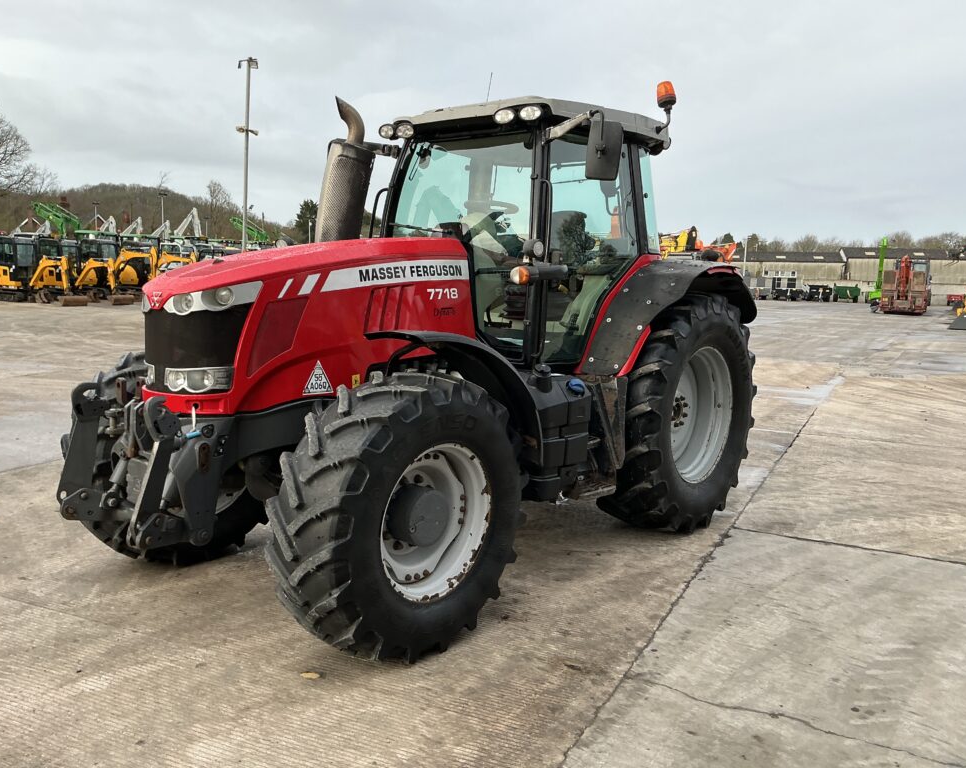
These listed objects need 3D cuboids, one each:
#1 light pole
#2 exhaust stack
[{"bbox_3d":[-10.314,-8.833,36.159,0.950,10.290,0.550,-2,9,-24],"label":"light pole"},{"bbox_3d":[-0.931,-1.351,5.593,0.330,1.130,0.300,9,3,-5],"label":"exhaust stack"}]

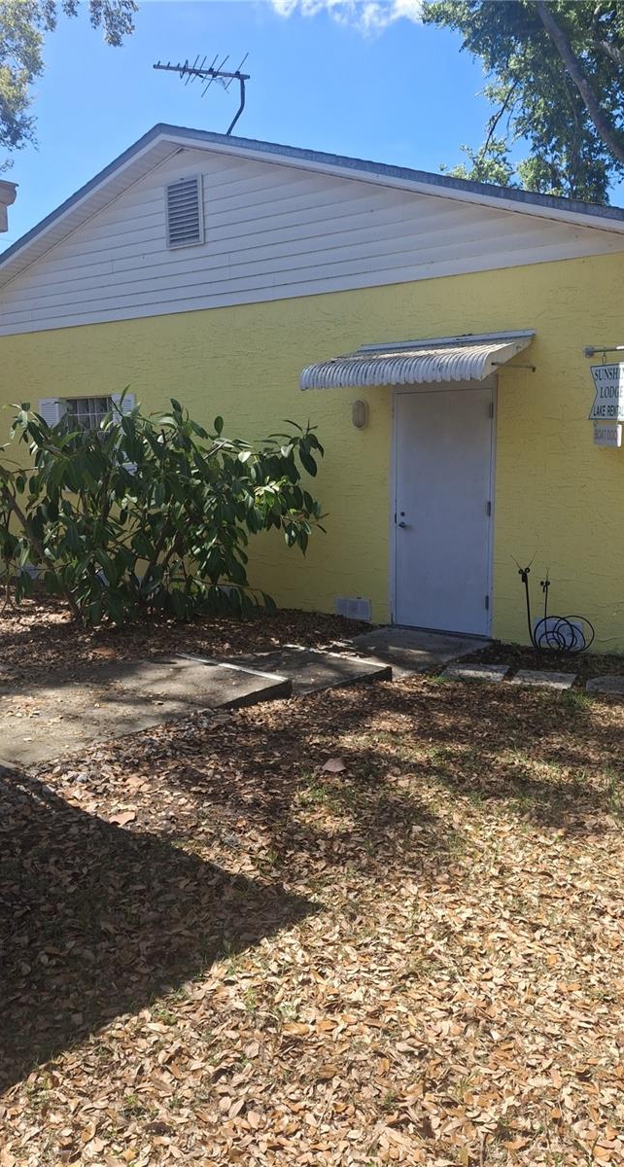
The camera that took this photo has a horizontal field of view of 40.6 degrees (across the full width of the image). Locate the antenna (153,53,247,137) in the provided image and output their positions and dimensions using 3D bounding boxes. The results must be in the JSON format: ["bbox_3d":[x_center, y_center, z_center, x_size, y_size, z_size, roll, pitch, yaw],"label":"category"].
[{"bbox_3d":[-1.095,-4.824,8.533,0.980,0.700,1.000,-4,9,-17],"label":"antenna"}]

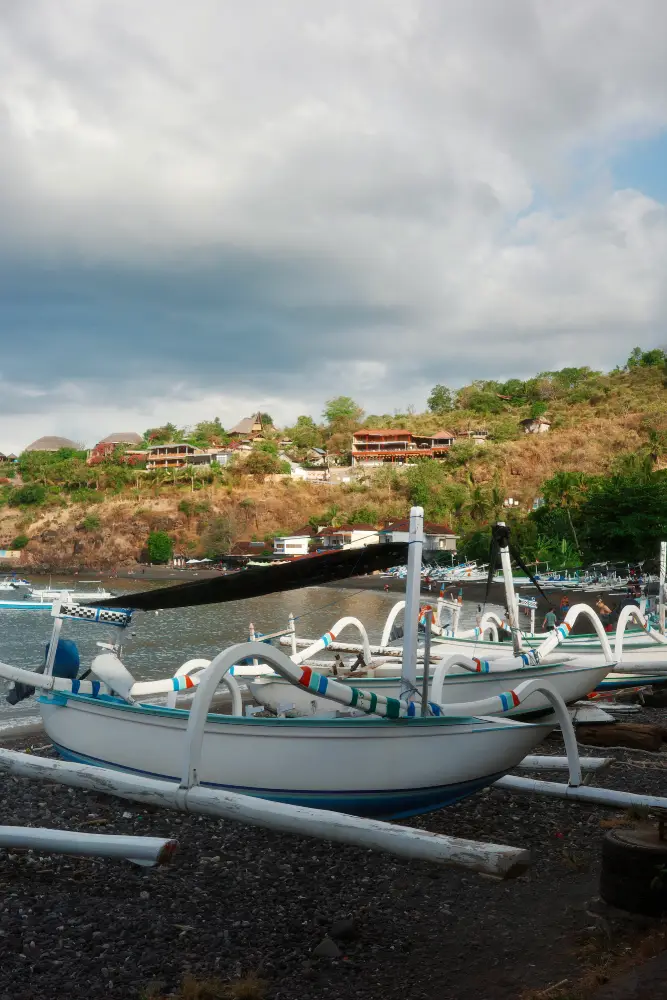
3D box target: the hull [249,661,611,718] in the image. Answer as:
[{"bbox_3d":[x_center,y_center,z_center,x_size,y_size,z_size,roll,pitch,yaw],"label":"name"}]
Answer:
[{"bbox_3d":[0.981,2.422,13.904,5.606,0.854,0.740,-7,1,39],"label":"hull"}]

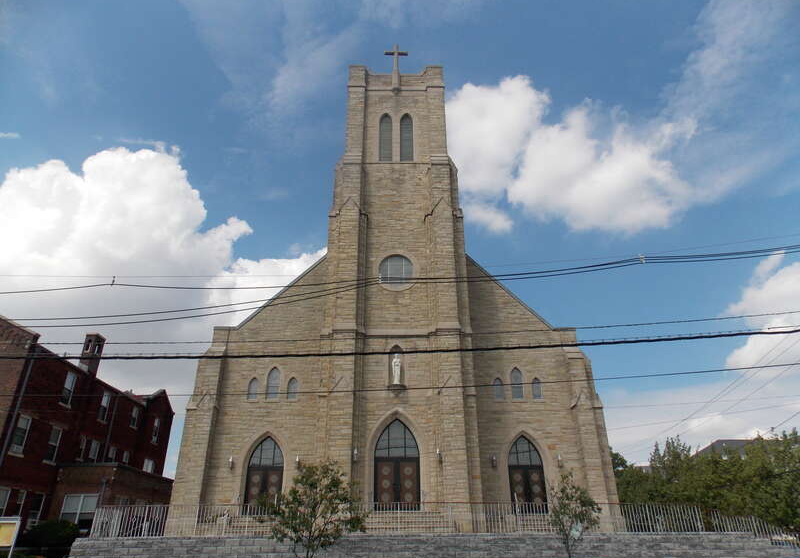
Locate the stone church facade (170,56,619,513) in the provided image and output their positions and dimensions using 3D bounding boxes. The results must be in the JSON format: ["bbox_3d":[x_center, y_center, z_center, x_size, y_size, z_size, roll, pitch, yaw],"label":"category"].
[{"bbox_3d":[-0.203,-0.483,31.012,20.600,28.100,8.200,0,-26,0],"label":"stone church facade"}]

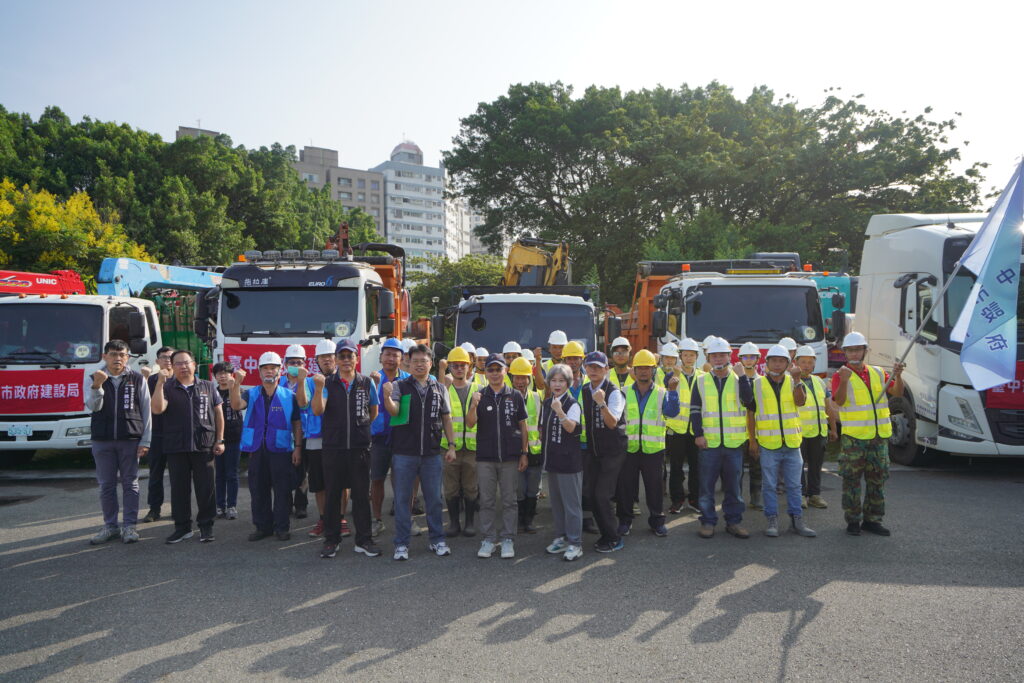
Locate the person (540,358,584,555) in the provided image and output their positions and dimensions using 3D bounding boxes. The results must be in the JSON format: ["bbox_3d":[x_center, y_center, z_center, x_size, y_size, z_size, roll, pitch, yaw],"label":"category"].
[{"bbox_3d":[0.416,0.976,5.630,0.440,1.589,0.400,0,1,37],"label":"person"}]

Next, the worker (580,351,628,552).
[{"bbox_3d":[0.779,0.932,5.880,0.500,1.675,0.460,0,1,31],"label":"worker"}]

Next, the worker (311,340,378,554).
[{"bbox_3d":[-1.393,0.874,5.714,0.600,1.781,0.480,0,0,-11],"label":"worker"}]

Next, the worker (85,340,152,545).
[{"bbox_3d":[-3.514,0.877,6.097,0.610,1.778,0.460,0,0,-21],"label":"worker"}]

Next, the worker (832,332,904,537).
[{"bbox_3d":[3.274,0.844,6.270,0.670,1.853,0.420,0,0,9],"label":"worker"}]

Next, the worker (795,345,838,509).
[{"bbox_3d":[3.264,0.908,7.367,0.520,1.730,0.440,0,0,7],"label":"worker"}]

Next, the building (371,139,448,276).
[{"bbox_3d":[-26.761,-23.700,170.524,15.500,51.000,15.000,0,1,-33],"label":"building"}]

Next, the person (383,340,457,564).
[{"bbox_3d":[-0.779,0.897,5.687,0.640,1.735,0.480,0,0,-6],"label":"person"}]

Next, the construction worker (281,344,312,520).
[{"bbox_3d":[-2.197,0.900,6.927,0.530,1.740,0.450,0,0,-12],"label":"construction worker"}]

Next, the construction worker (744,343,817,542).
[{"bbox_3d":[2.488,0.900,6.301,0.600,1.735,0.480,0,0,17],"label":"construction worker"}]

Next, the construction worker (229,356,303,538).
[{"bbox_3d":[-2.266,0.935,6.250,0.660,1.669,0.400,0,0,-16],"label":"construction worker"}]

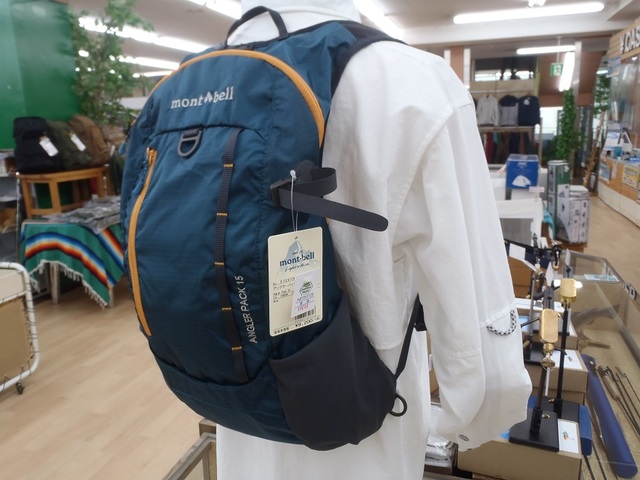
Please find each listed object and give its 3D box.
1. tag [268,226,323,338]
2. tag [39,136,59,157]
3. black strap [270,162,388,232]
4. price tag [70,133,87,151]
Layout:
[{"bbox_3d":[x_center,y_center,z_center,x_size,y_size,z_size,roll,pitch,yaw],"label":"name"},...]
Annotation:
[{"bbox_3d":[-0.026,0.045,0.560,0.070,0.111,0.005,-11,18,-36],"label":"tag"},{"bbox_3d":[-2.201,-0.758,4.200,0.075,0.150,0.008,-44,21,-28],"label":"tag"},{"bbox_3d":[0.010,-0.046,0.550,0.120,0.056,0.048,10,10,5],"label":"black strap"},{"bbox_3d":[-1.987,-0.809,4.250,0.008,0.145,0.060,-4,34,42],"label":"price tag"}]

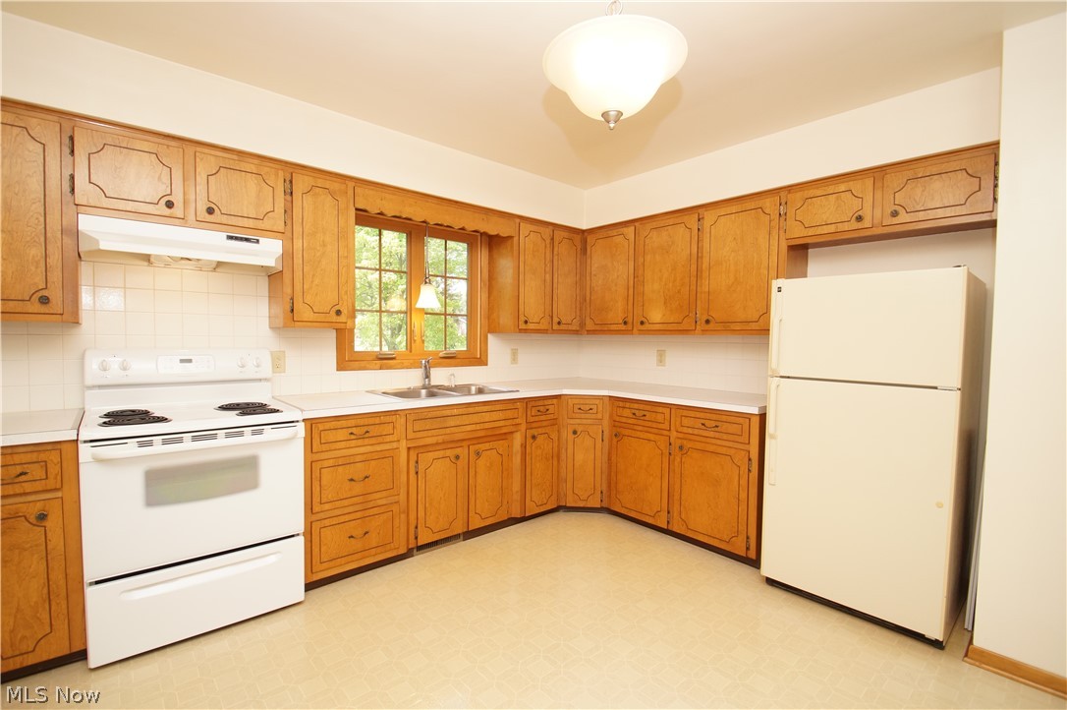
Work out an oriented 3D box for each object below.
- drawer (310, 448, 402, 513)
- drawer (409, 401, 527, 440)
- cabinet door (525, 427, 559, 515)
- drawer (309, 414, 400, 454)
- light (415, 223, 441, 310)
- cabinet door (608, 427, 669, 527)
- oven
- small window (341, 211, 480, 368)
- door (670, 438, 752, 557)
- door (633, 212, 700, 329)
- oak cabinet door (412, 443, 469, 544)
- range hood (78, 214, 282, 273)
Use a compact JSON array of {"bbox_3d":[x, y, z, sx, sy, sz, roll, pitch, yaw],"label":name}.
[{"bbox_3d":[-1.042,0.626,2.449,0.438,0.253,0.460,-1,3,-40],"label":"drawer"},{"bbox_3d":[-0.504,0.381,2.826,0.808,0.143,0.400,-1,3,-40],"label":"drawer"},{"bbox_3d":[0.053,0.799,3.109,0.278,0.598,0.022,-1,3,-38],"label":"cabinet door"},{"bbox_3d":[-1.038,0.388,2.440,0.435,0.142,0.460,-1,3,-40],"label":"drawer"},{"bbox_3d":[-0.710,-0.618,2.983,0.153,0.612,0.153,-1,3,-38],"label":"light"},{"bbox_3d":[0.727,0.817,3.030,0.030,0.602,0.449,-1,3,-42],"label":"cabinet door"},{"bbox_3d":[-1.585,0.589,2.128,0.760,1.208,0.694,-1,3,-38],"label":"oven"},{"bbox_3d":[-0.804,-0.434,3.159,1.132,1.057,0.092,-1,3,-38],"label":"small window"},{"bbox_3d":[1.053,0.831,2.679,0.022,0.598,0.482,-1,3,-44],"label":"door"},{"bbox_3d":[0.955,-0.570,3.189,0.030,0.786,0.476,-1,3,-42],"label":"door"},{"bbox_3d":[-0.560,0.848,2.695,0.298,0.546,0.030,-1,3,-39],"label":"oak cabinet door"},{"bbox_3d":[-1.699,-0.511,2.196,0.739,0.163,0.360,-1,3,-40],"label":"range hood"}]

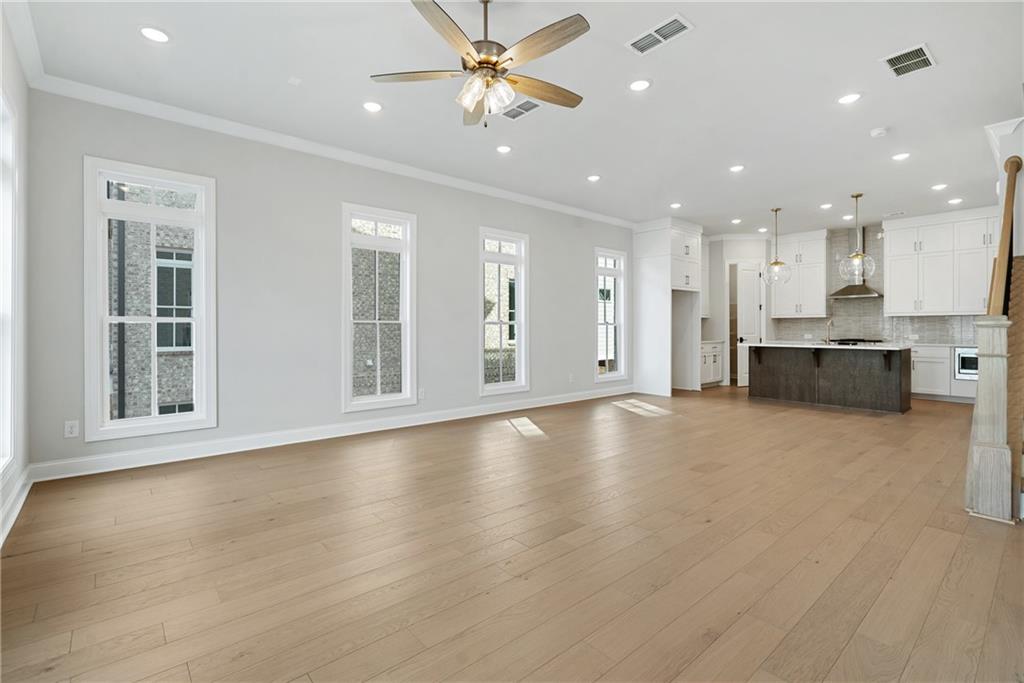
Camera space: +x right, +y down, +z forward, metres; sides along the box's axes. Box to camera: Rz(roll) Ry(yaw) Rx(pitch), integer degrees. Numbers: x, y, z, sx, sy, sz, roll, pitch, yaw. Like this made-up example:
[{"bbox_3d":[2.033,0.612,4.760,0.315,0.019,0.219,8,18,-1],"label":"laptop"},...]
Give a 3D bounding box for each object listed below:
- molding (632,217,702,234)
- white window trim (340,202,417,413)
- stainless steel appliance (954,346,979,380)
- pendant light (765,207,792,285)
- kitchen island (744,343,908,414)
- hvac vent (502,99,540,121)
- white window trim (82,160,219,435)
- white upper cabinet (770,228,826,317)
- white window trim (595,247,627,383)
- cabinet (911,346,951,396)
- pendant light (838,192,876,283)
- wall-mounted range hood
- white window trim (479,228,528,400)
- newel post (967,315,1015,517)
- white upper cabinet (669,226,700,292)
[{"bbox_3d":[2.870,-2.023,8.281,1.129,0.187,0.752,-1,2,-40],"label":"molding"},{"bbox_3d":[-1.484,-0.361,5.137,0.875,2.229,0.130,-1,2,-40],"label":"white window trim"},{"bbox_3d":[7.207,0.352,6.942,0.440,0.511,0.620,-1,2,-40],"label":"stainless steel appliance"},{"bbox_3d":[4.213,-1.489,7.252,0.400,1.206,0.400,-1,2,-40],"label":"pendant light"},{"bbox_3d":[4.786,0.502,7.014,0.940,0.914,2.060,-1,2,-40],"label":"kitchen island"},{"bbox_3d":[0.077,-1.996,3.952,0.164,0.025,0.360,-1,2,-40],"label":"hvac vent"},{"bbox_3d":[-3.078,-0.338,3.929,0.878,2.265,0.120,-1,2,-40],"label":"white window trim"},{"bbox_3d":[5.733,-1.299,9.004,0.340,1.668,0.947,-1,2,-40],"label":"white upper cabinet"},{"bbox_3d":[1.690,-0.440,7.887,0.871,2.250,0.120,-1,2,-40],"label":"white window trim"},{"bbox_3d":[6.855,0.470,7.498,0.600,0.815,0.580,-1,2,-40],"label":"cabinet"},{"bbox_3d":[4.879,-1.470,6.450,0.400,1.206,0.400,-1,2,-40],"label":"pendant light"},{"bbox_3d":[6.322,-1.461,8.367,0.490,1.319,0.741,-1,2,-40],"label":"wall-mounted range hood"},{"bbox_3d":[-0.108,-0.399,6.307,0.871,2.233,0.130,-1,2,-40],"label":"white window trim"},{"bbox_3d":[2.980,0.458,2.817,0.177,1.223,0.182,-1,2,-40],"label":"newel post"},{"bbox_3d":[2.853,-1.410,8.211,1.010,1.050,0.666,-1,2,-40],"label":"white upper cabinet"}]

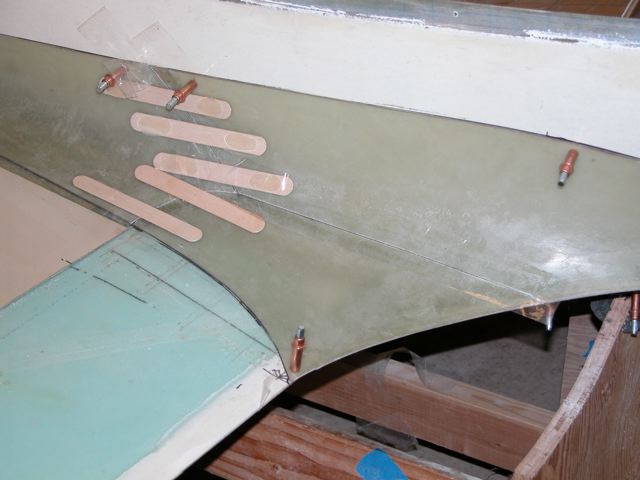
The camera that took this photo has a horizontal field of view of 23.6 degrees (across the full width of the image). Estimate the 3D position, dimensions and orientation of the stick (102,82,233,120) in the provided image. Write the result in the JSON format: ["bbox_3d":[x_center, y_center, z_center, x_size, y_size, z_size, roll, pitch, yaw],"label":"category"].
[{"bbox_3d":[-0.146,-0.134,1.454,0.150,0.018,0.002,14,31,26],"label":"stick"}]

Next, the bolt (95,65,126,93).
[{"bbox_3d":[-0.196,-0.152,1.451,0.010,0.010,0.039,40,53,0],"label":"bolt"}]

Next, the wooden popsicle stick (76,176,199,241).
[{"bbox_3d":[-0.170,-0.030,1.432,0.150,0.002,0.018,22,47,22],"label":"wooden popsicle stick"}]

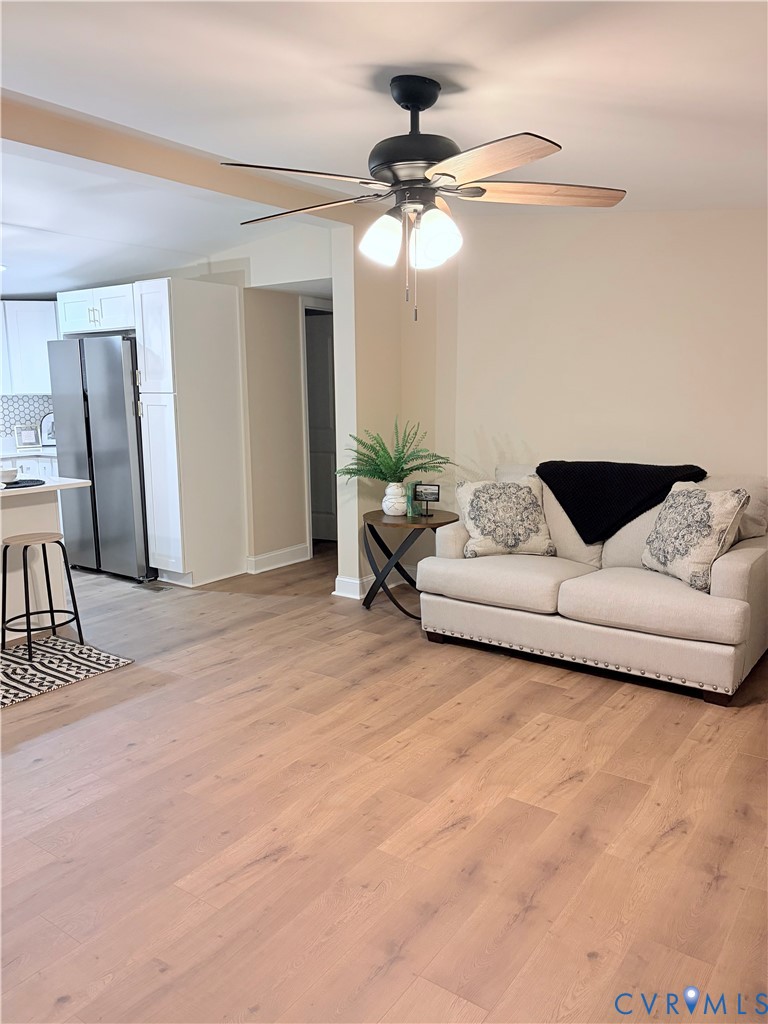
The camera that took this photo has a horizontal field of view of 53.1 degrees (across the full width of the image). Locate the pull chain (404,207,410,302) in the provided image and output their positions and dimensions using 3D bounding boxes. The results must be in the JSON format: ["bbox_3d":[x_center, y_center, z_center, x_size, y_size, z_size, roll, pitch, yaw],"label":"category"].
[{"bbox_3d":[0.074,-0.795,2.399,0.010,0.284,0.010,6,12,34],"label":"pull chain"}]

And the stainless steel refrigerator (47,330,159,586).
[{"bbox_3d":[-1.971,-0.436,6.061,0.888,1.782,0.730,6,12,34],"label":"stainless steel refrigerator"}]

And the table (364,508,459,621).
[{"bbox_3d":[0.178,0.339,4.900,0.602,0.606,0.602,-1,10,0],"label":"table"}]

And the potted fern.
[{"bbox_3d":[0.064,-0.287,4.983,0.700,0.602,0.620,-1,10,0],"label":"potted fern"}]

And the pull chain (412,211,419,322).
[{"bbox_3d":[0.099,-0.765,2.403,0.010,0.334,0.010,6,12,34],"label":"pull chain"}]

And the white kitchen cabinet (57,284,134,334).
[{"bbox_3d":[-1.951,-1.534,5.909,0.902,0.304,0.626,6,12,34],"label":"white kitchen cabinet"}]

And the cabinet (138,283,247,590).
[{"bbox_3d":[-1.410,-0.568,5.702,0.383,2.156,0.626,6,12,34],"label":"cabinet"}]

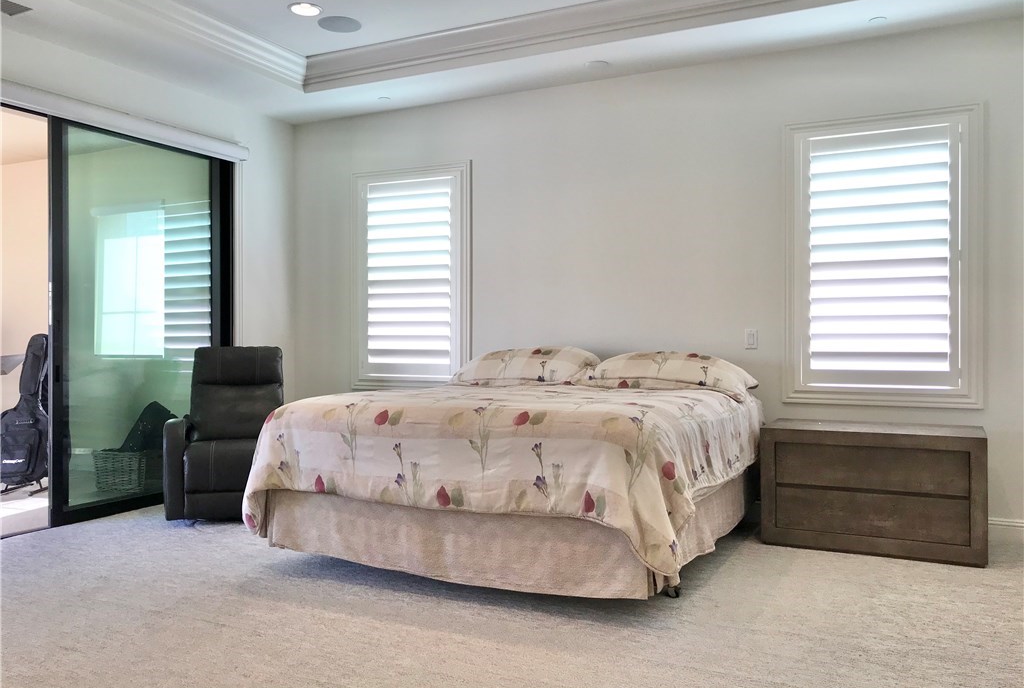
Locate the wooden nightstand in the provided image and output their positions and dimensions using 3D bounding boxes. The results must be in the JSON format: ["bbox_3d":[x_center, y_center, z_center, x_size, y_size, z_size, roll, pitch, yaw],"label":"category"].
[{"bbox_3d":[1.932,0.765,4.455,1.068,0.622,0.477,0,1,27],"label":"wooden nightstand"}]

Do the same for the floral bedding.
[{"bbox_3d":[0.082,0.556,4.450,2.159,0.616,1.954,0,1,27],"label":"floral bedding"}]

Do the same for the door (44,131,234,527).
[{"bbox_3d":[-2.390,-0.127,5.436,0.090,2.387,1.369,0,1,27],"label":"door"}]

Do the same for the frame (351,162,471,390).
[{"bbox_3d":[-0.760,-0.475,6.129,1.061,1.657,0.080,0,1,27],"label":"frame"}]

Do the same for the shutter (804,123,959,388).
[{"bbox_3d":[2.066,-0.479,4.673,0.823,1.443,0.050,0,1,27],"label":"shutter"}]

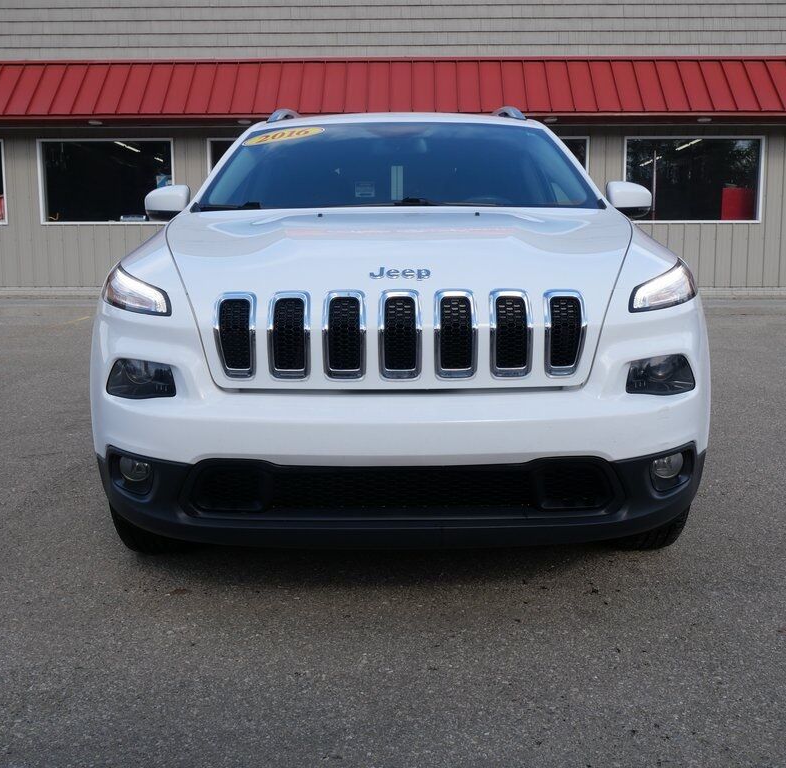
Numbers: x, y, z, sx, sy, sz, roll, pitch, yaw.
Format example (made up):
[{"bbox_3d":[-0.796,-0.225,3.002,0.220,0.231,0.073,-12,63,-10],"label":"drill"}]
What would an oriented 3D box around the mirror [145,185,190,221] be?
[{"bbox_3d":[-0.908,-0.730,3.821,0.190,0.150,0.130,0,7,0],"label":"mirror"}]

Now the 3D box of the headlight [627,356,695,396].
[{"bbox_3d":[0.716,-0.025,2.505,0.190,0.110,0.130,-2,7,-12],"label":"headlight"}]

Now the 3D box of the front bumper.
[{"bbox_3d":[0.033,0.287,2.576,1.730,0.240,0.460,0,7,0],"label":"front bumper"}]

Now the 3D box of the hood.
[{"bbox_3d":[0.031,-0.317,2.903,1.530,0.500,1.320,0,11,0],"label":"hood"}]

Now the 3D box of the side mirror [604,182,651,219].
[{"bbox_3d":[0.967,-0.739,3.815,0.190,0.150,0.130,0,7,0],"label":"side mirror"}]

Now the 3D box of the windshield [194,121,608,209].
[{"bbox_3d":[0.032,-0.851,3.743,1.490,0.140,0.920,0,37,0],"label":"windshield"}]

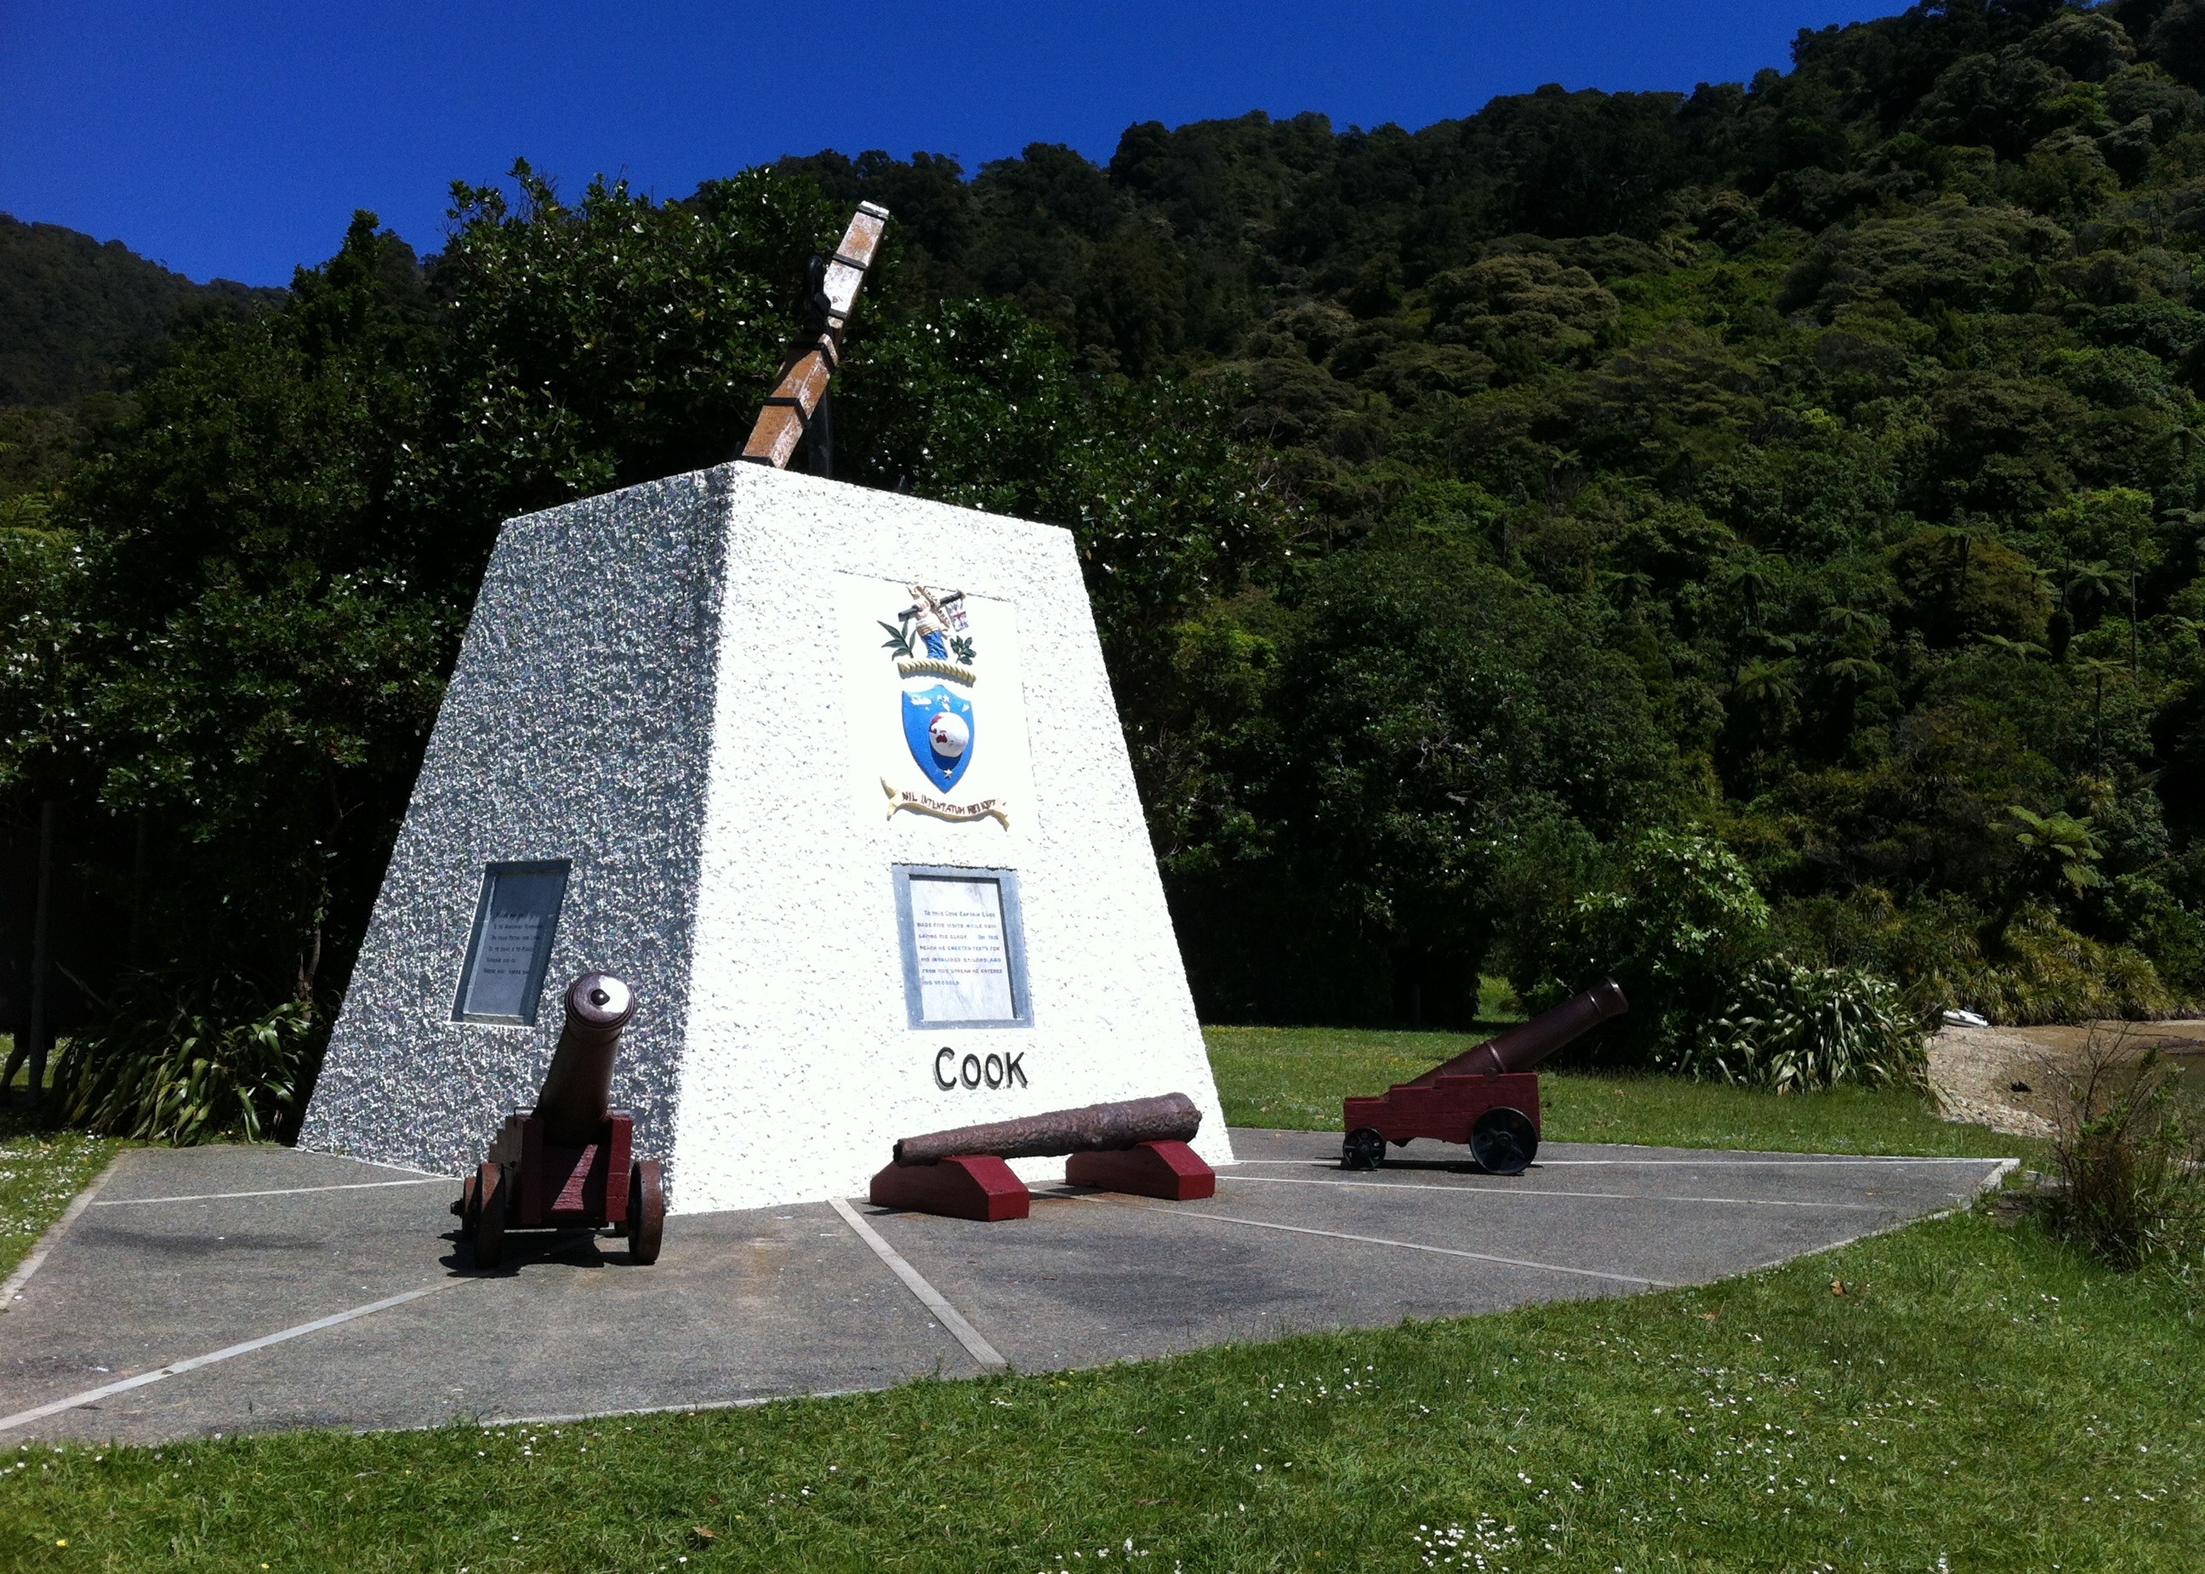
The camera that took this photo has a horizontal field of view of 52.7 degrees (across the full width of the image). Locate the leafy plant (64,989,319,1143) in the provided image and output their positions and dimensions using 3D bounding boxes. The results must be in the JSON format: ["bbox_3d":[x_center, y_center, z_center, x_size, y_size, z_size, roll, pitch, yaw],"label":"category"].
[{"bbox_3d":[-6.736,2.036,16.540,1.950,1.080,1.600,3,-4,-22],"label":"leafy plant"}]

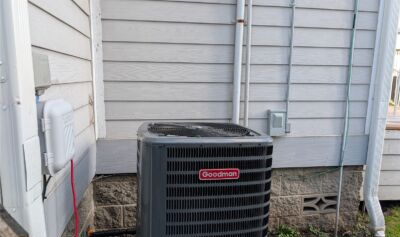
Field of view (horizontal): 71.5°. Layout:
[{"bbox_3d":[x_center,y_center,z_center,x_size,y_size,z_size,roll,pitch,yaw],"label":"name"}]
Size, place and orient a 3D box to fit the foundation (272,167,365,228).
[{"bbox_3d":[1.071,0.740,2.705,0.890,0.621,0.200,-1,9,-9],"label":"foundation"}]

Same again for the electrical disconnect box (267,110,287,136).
[{"bbox_3d":[0.646,0.044,2.350,0.145,0.205,0.085,-1,9,-9],"label":"electrical disconnect box"}]

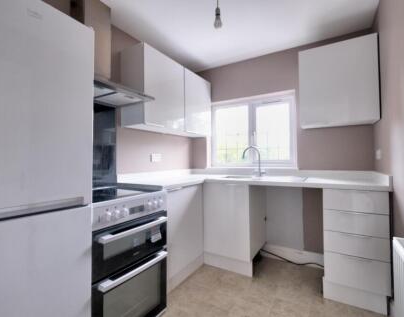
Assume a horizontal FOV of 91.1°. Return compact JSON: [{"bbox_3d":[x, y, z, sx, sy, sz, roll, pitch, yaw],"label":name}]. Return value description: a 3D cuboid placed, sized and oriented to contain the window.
[{"bbox_3d":[0.619,-0.319,2.596,1.125,0.862,0.070,-1,0,30],"label":"window"}]

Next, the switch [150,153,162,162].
[{"bbox_3d":[-0.522,-0.008,2.248,0.012,0.087,0.148,-1,0,30],"label":"switch"}]

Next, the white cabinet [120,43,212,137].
[{"bbox_3d":[-0.331,-0.655,2.298,0.314,0.719,1.191,-1,0,30],"label":"white cabinet"}]

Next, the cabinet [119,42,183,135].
[{"bbox_3d":[-0.479,-0.653,2.041,0.314,0.719,0.596,-1,0,30],"label":"cabinet"}]

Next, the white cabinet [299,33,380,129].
[{"bbox_3d":[1.281,-0.684,1.915,0.591,0.719,0.305,-1,0,30],"label":"white cabinet"}]

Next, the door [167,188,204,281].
[{"bbox_3d":[-0.141,0.615,1.821,0.030,0.715,0.590,-1,0,30],"label":"door"}]

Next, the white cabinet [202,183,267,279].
[{"bbox_3d":[0.377,0.684,2.211,0.481,0.873,0.580,-1,0,30],"label":"white cabinet"}]

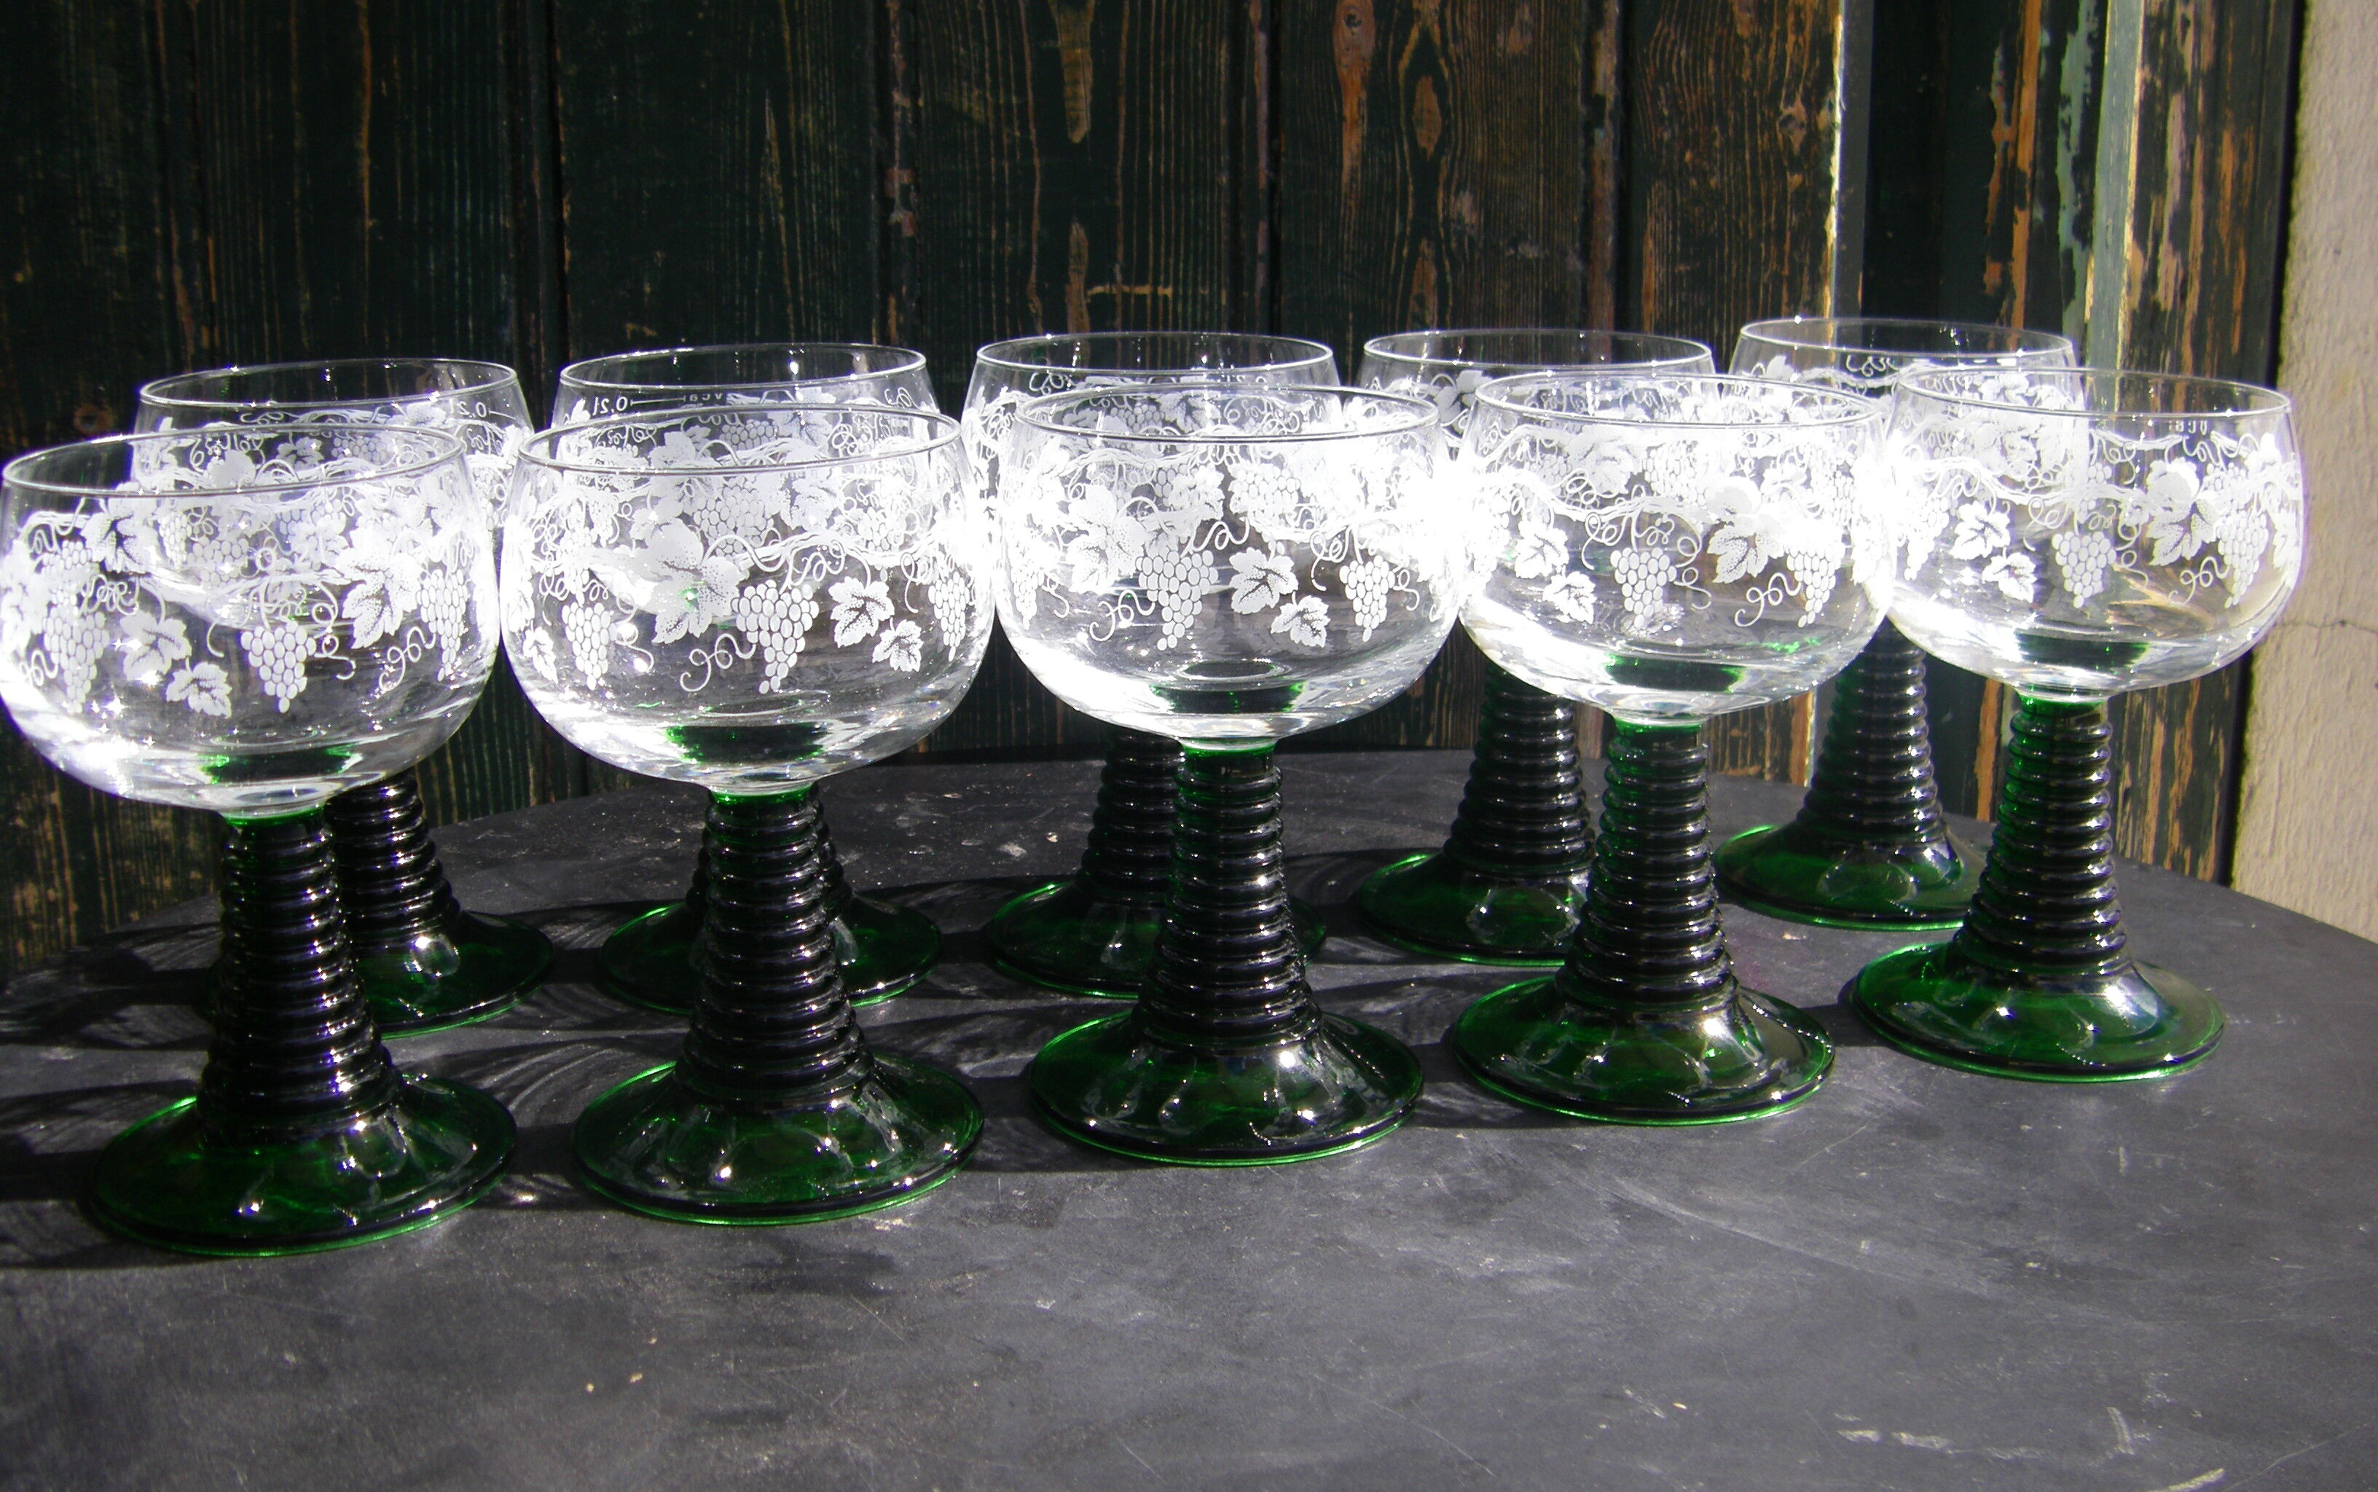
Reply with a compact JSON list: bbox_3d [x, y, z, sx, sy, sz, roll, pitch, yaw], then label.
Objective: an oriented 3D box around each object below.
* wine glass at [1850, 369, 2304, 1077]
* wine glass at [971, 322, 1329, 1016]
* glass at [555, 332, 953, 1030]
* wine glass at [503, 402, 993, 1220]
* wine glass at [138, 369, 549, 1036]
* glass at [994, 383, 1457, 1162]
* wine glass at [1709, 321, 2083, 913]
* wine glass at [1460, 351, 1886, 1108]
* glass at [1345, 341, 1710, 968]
[{"bbox_3d":[0.177,-0.007,0.531,0.085,0.132,0.085,0,15,0],"label":"wine glass"},{"bbox_3d":[-0.007,-0.019,0.578,0.085,0.132,0.085,0,15,0],"label":"wine glass"},{"bbox_3d":[-0.093,-0.017,0.570,0.085,0.132,0.085,0,15,0],"label":"glass"},{"bbox_3d":[-0.077,0.010,0.472,0.085,0.132,0.085,0,15,0],"label":"wine glass"},{"bbox_3d":[-0.177,-0.013,0.558,0.085,0.132,0.085,0,15,0],"label":"wine glass"},{"bbox_3d":[0.007,0.003,0.495,0.085,0.132,0.085,0,15,0],"label":"glass"},{"bbox_3d":[0.166,-0.031,0.618,0.085,0.132,0.085,0,15,0],"label":"wine glass"},{"bbox_3d":[0.092,-0.002,0.513,0.085,0.132,0.085,0,15,0],"label":"wine glass"},{"bbox_3d":[0.077,-0.025,0.596,0.085,0.132,0.085,0,15,0],"label":"glass"}]

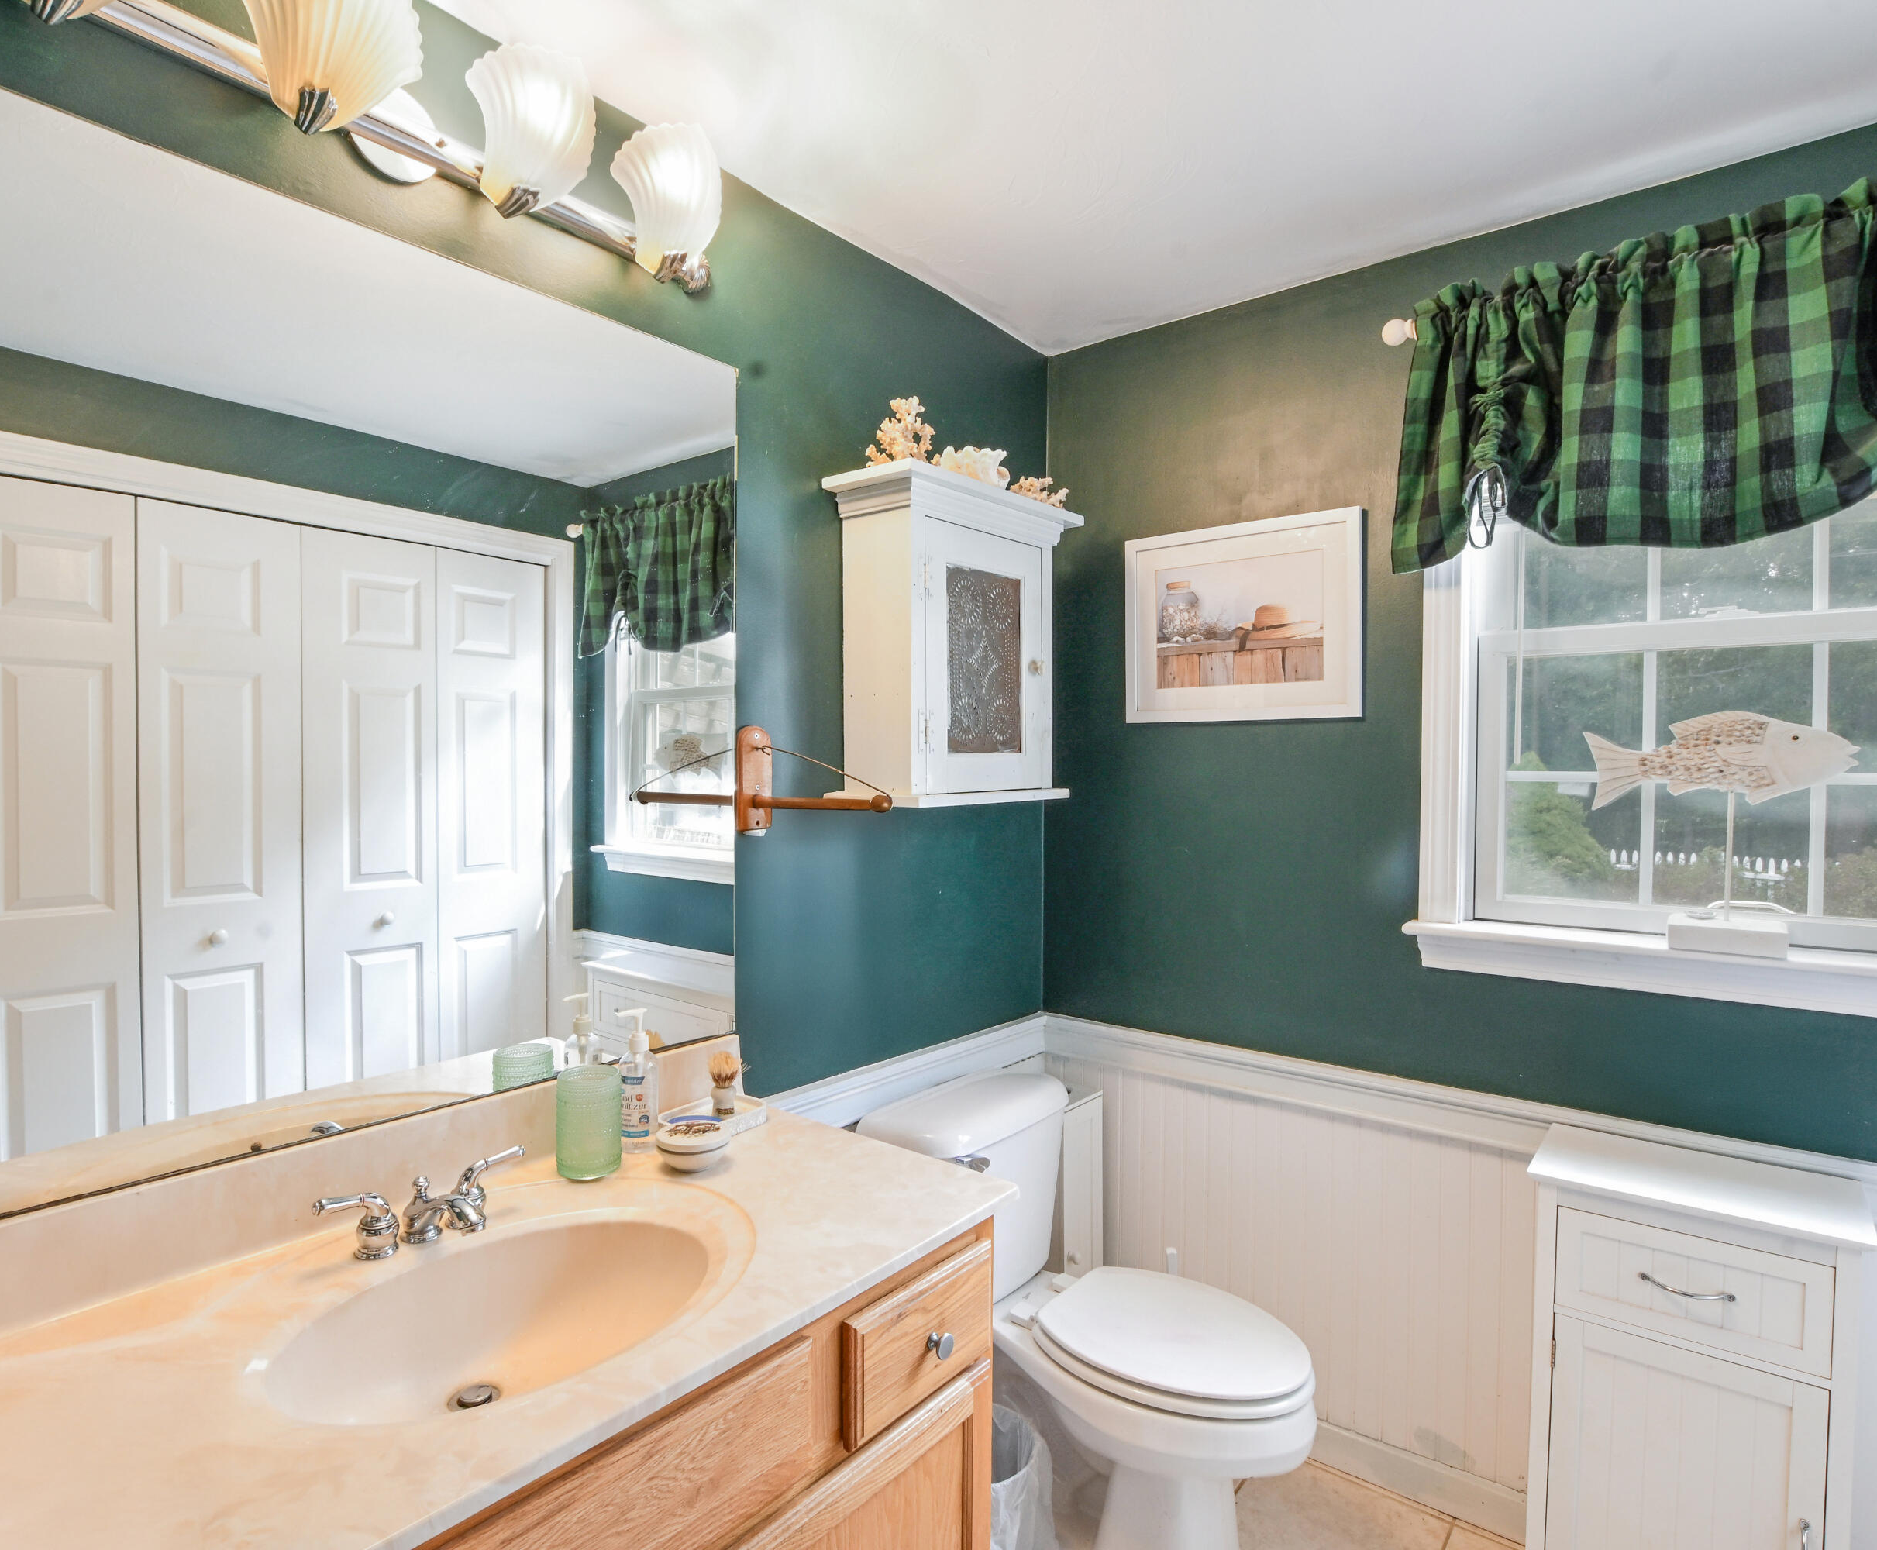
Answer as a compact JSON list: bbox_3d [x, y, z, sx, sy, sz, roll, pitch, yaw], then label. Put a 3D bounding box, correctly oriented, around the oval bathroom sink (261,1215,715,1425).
[{"bbox_3d":[-0.439,0.613,0.995,0.347,0.131,0.419,1,1,41],"label":"oval bathroom sink"}]

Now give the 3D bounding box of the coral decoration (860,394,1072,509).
[{"bbox_3d":[0.051,-0.597,1.847,0.141,0.151,0.485,1,1,41],"label":"coral decoration"}]

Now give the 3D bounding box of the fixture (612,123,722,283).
[{"bbox_3d":[-0.384,-0.810,1.401,0.121,0.167,0.151,1,1,41],"label":"fixture"}]

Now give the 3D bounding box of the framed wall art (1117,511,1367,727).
[{"bbox_3d":[0.615,-0.316,2.016,0.499,0.405,0.022,1,1,37],"label":"framed wall art"}]

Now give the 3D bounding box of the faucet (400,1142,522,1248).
[{"bbox_3d":[-0.551,0.506,1.155,0.128,0.076,0.151,1,1,41],"label":"faucet"}]

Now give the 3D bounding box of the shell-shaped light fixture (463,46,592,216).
[{"bbox_3d":[-0.522,-0.809,1.241,0.121,0.167,0.151,1,1,41],"label":"shell-shaped light fixture"}]

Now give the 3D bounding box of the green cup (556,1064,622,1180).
[{"bbox_3d":[-0.485,0.475,1.337,0.089,0.133,0.089,0,1,0],"label":"green cup"}]

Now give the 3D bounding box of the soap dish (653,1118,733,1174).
[{"bbox_3d":[-0.344,0.518,1.354,0.101,0.049,0.101,0,1,0],"label":"soap dish"}]

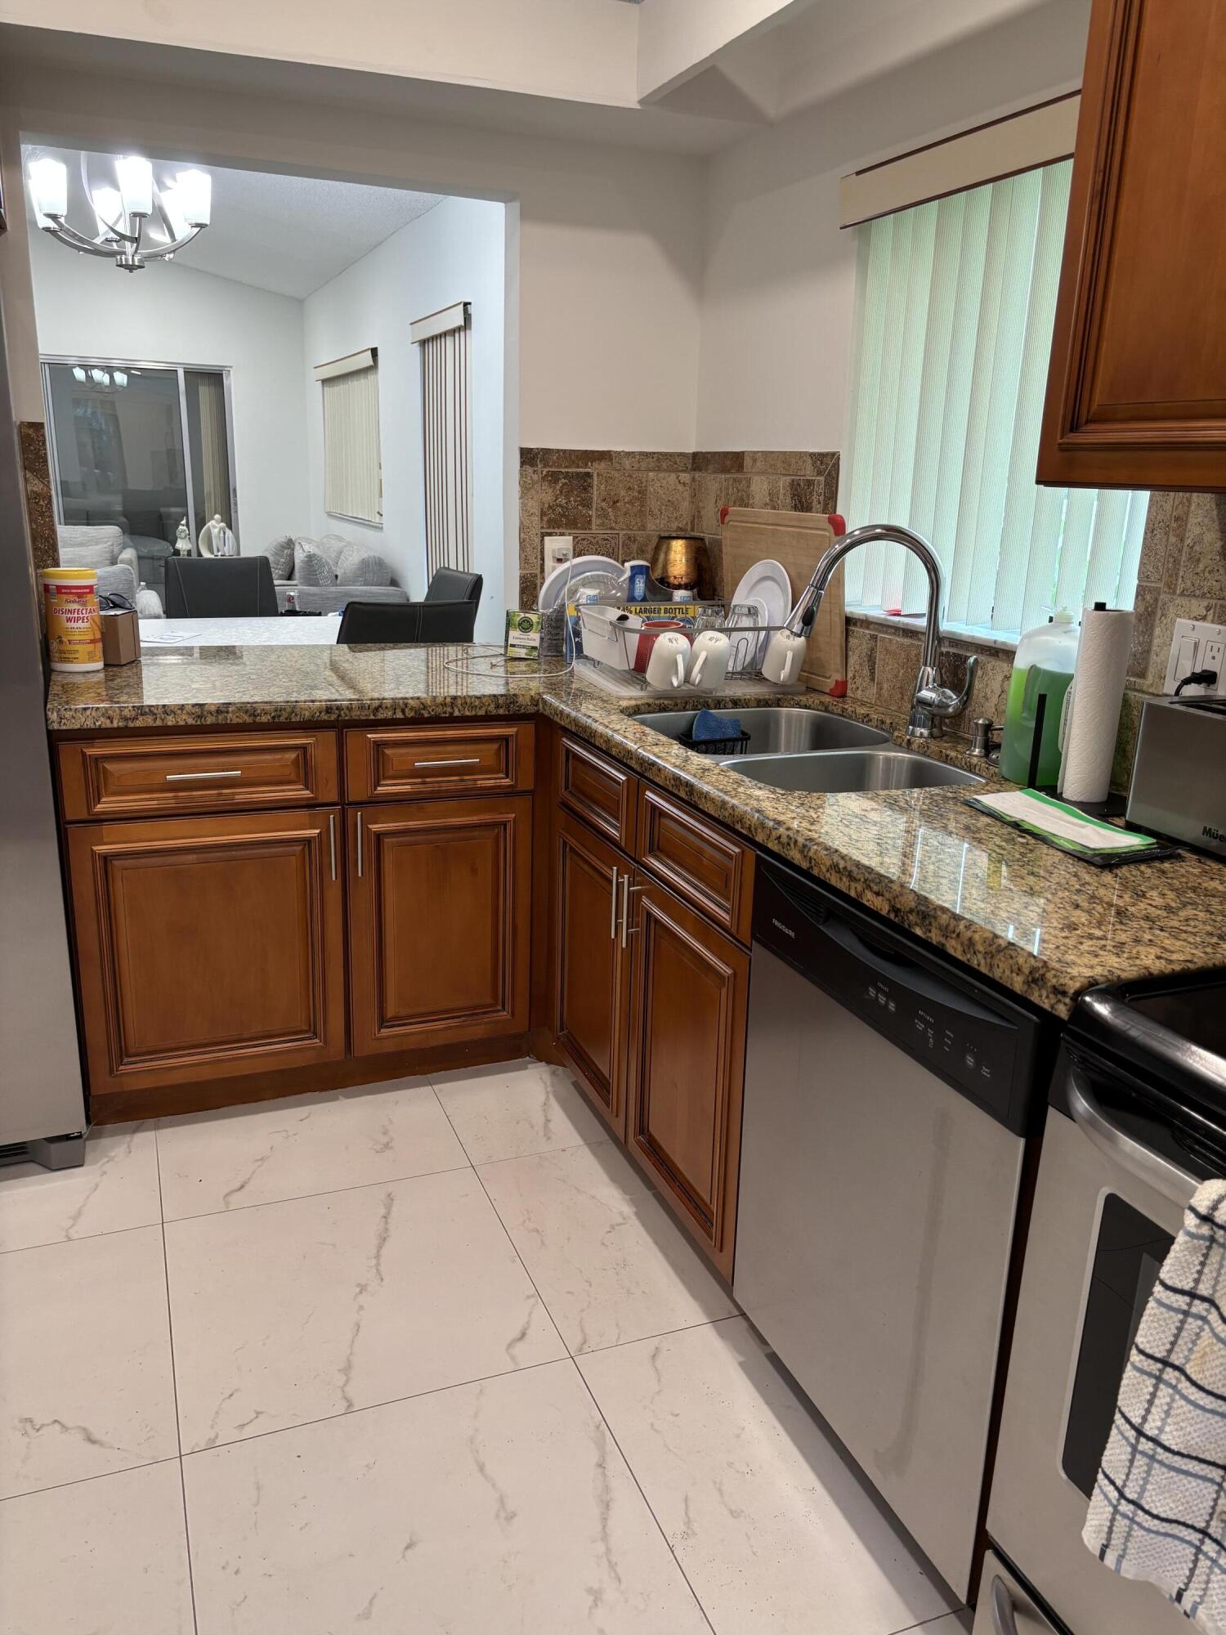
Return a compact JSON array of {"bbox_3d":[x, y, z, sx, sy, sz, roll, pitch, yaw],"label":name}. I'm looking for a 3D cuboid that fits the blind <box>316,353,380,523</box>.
[{"bbox_3d":[-1.660,-2.350,7.654,0.085,0.950,1.950,-5,17,-21],"label":"blind"}]

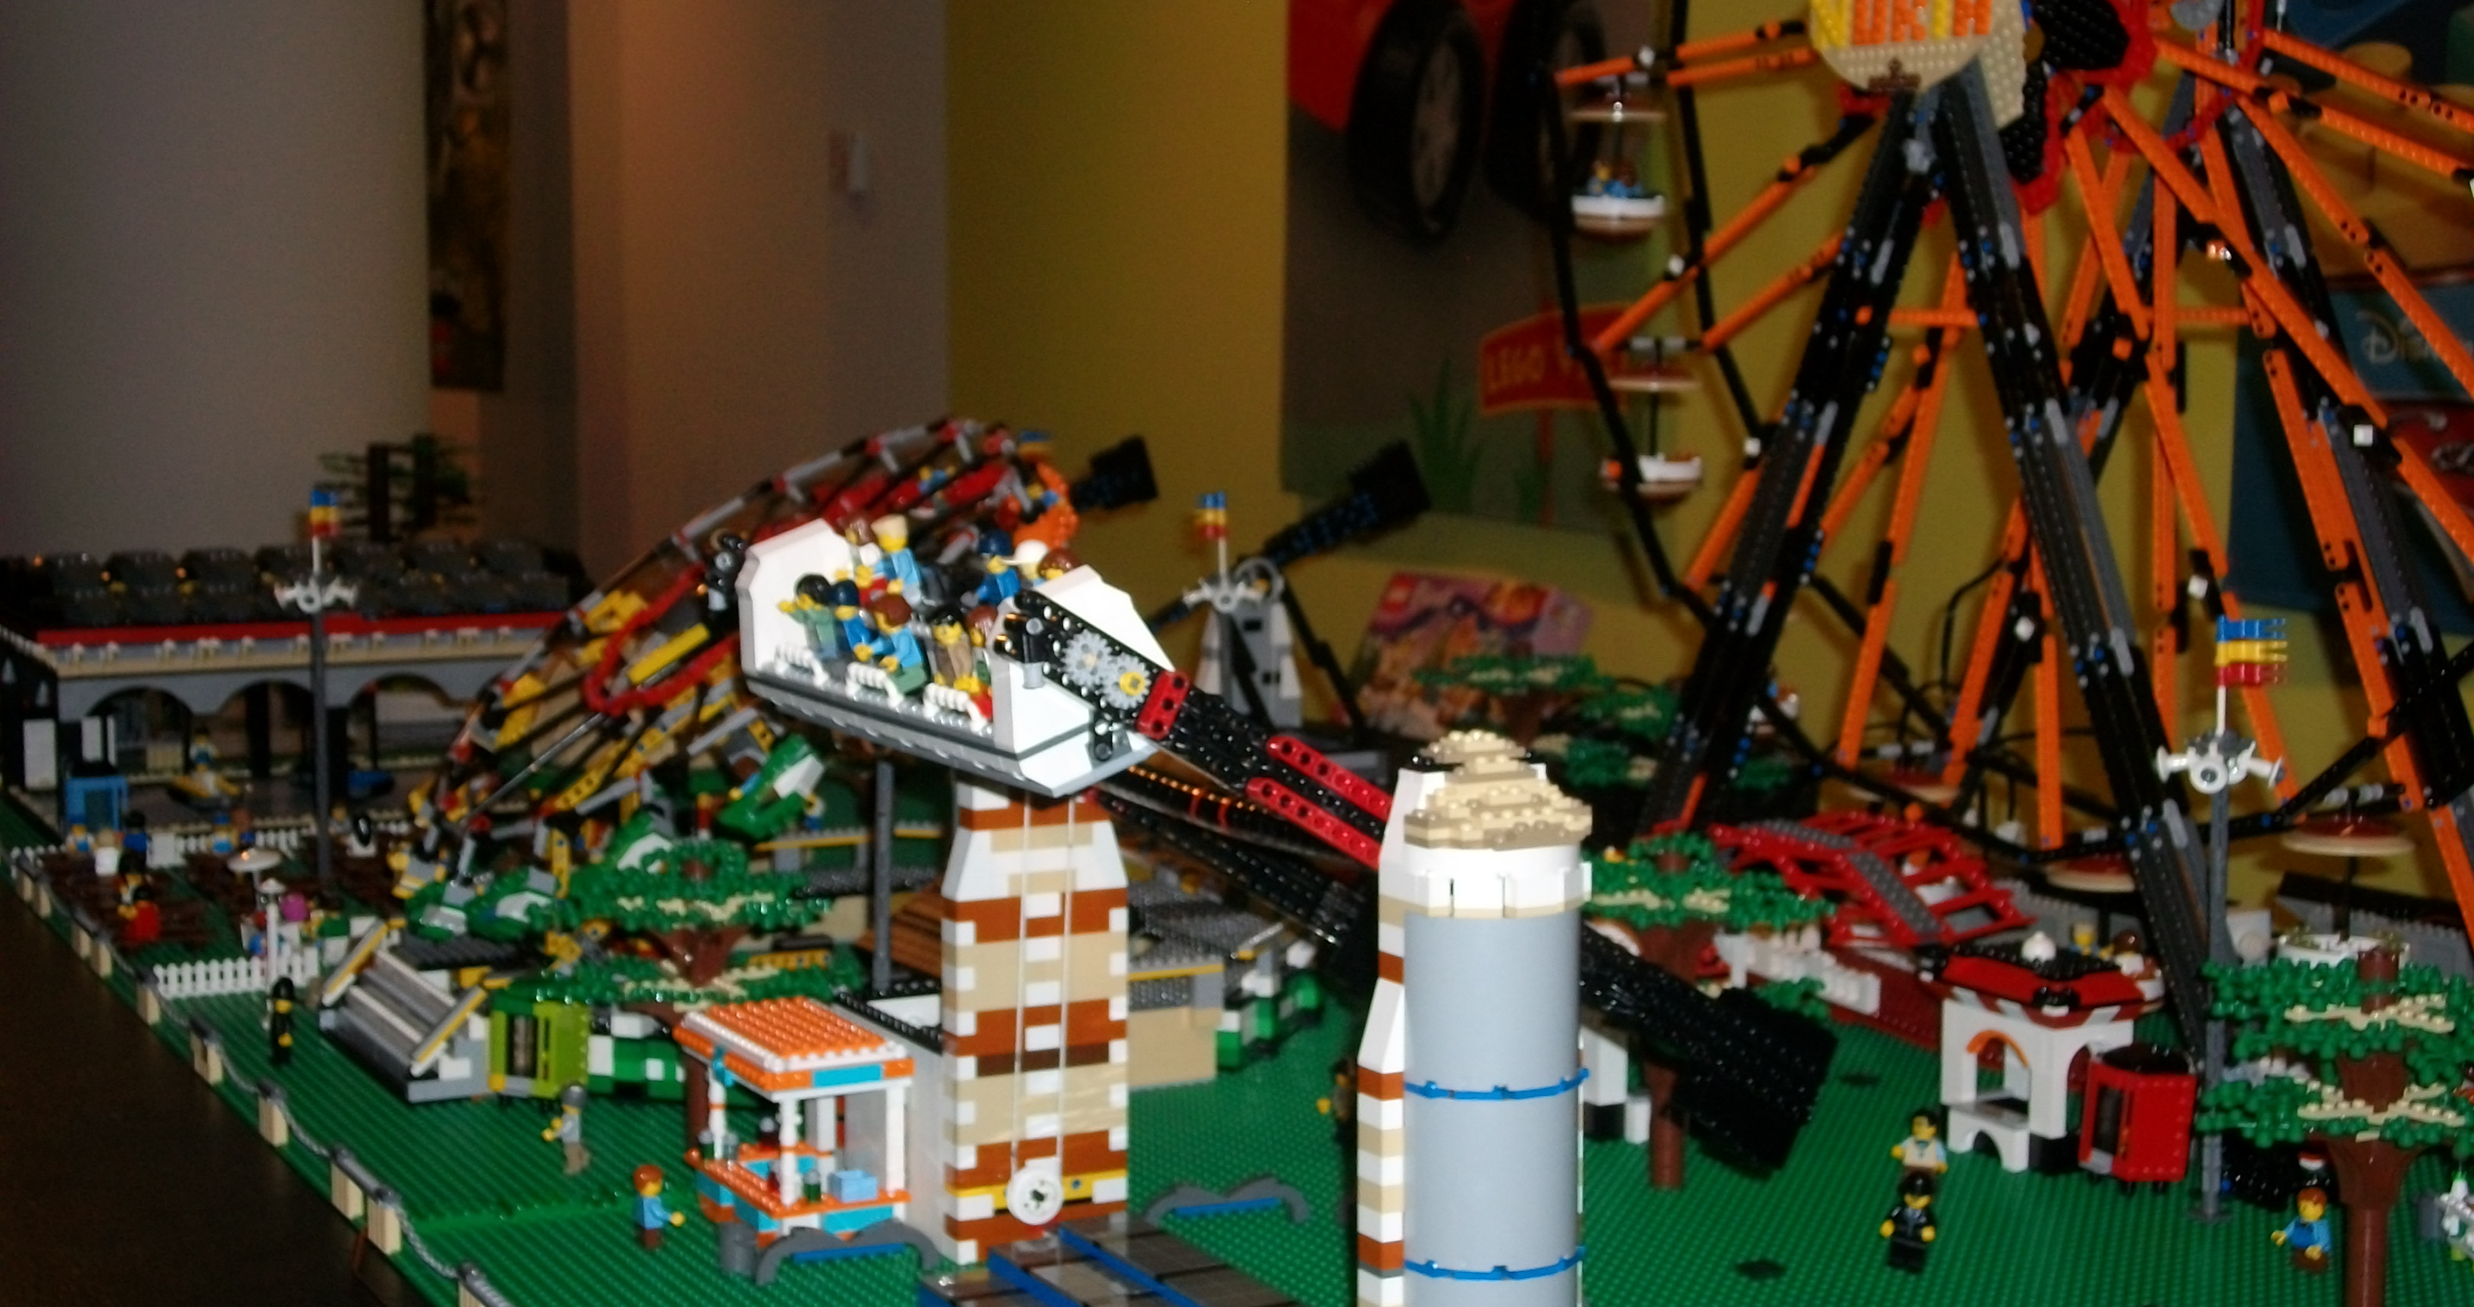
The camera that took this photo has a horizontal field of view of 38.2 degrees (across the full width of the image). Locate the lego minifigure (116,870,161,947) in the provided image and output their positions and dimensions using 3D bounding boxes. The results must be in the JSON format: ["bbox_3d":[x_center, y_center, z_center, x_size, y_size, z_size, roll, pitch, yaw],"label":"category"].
[{"bbox_3d":[-0.680,0.159,2.213,0.017,0.041,0.024,-3,8,-28],"label":"lego minifigure"}]

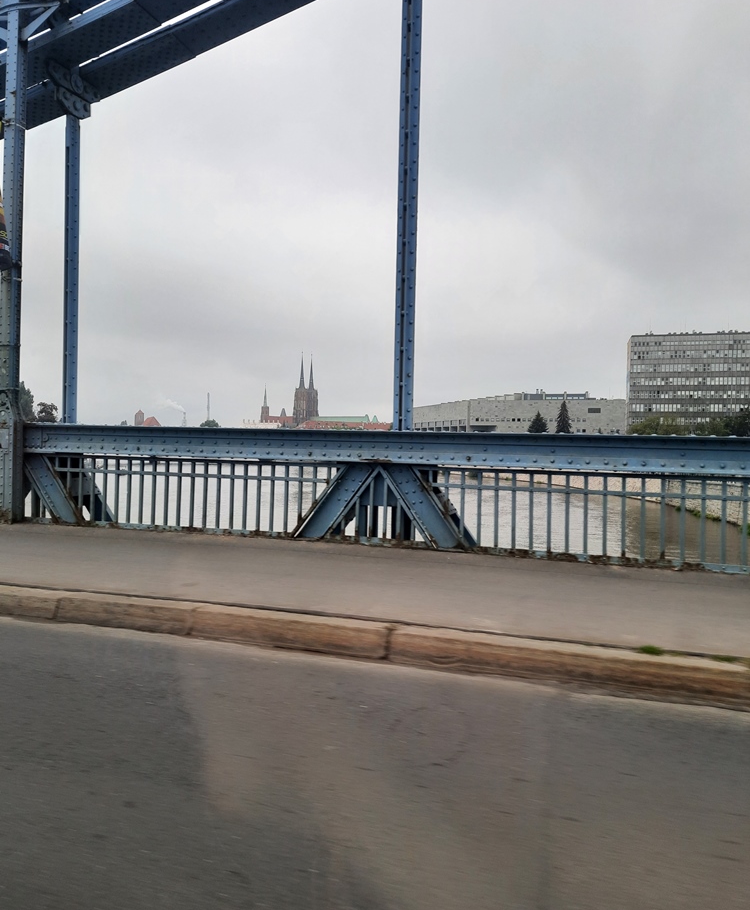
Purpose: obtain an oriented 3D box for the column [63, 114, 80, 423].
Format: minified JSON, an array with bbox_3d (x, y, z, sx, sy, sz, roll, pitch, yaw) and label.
[{"bbox_3d":[-4.221,-2.462,9.651,0.250,4.700,0.220,2,1,17],"label":"column"}]

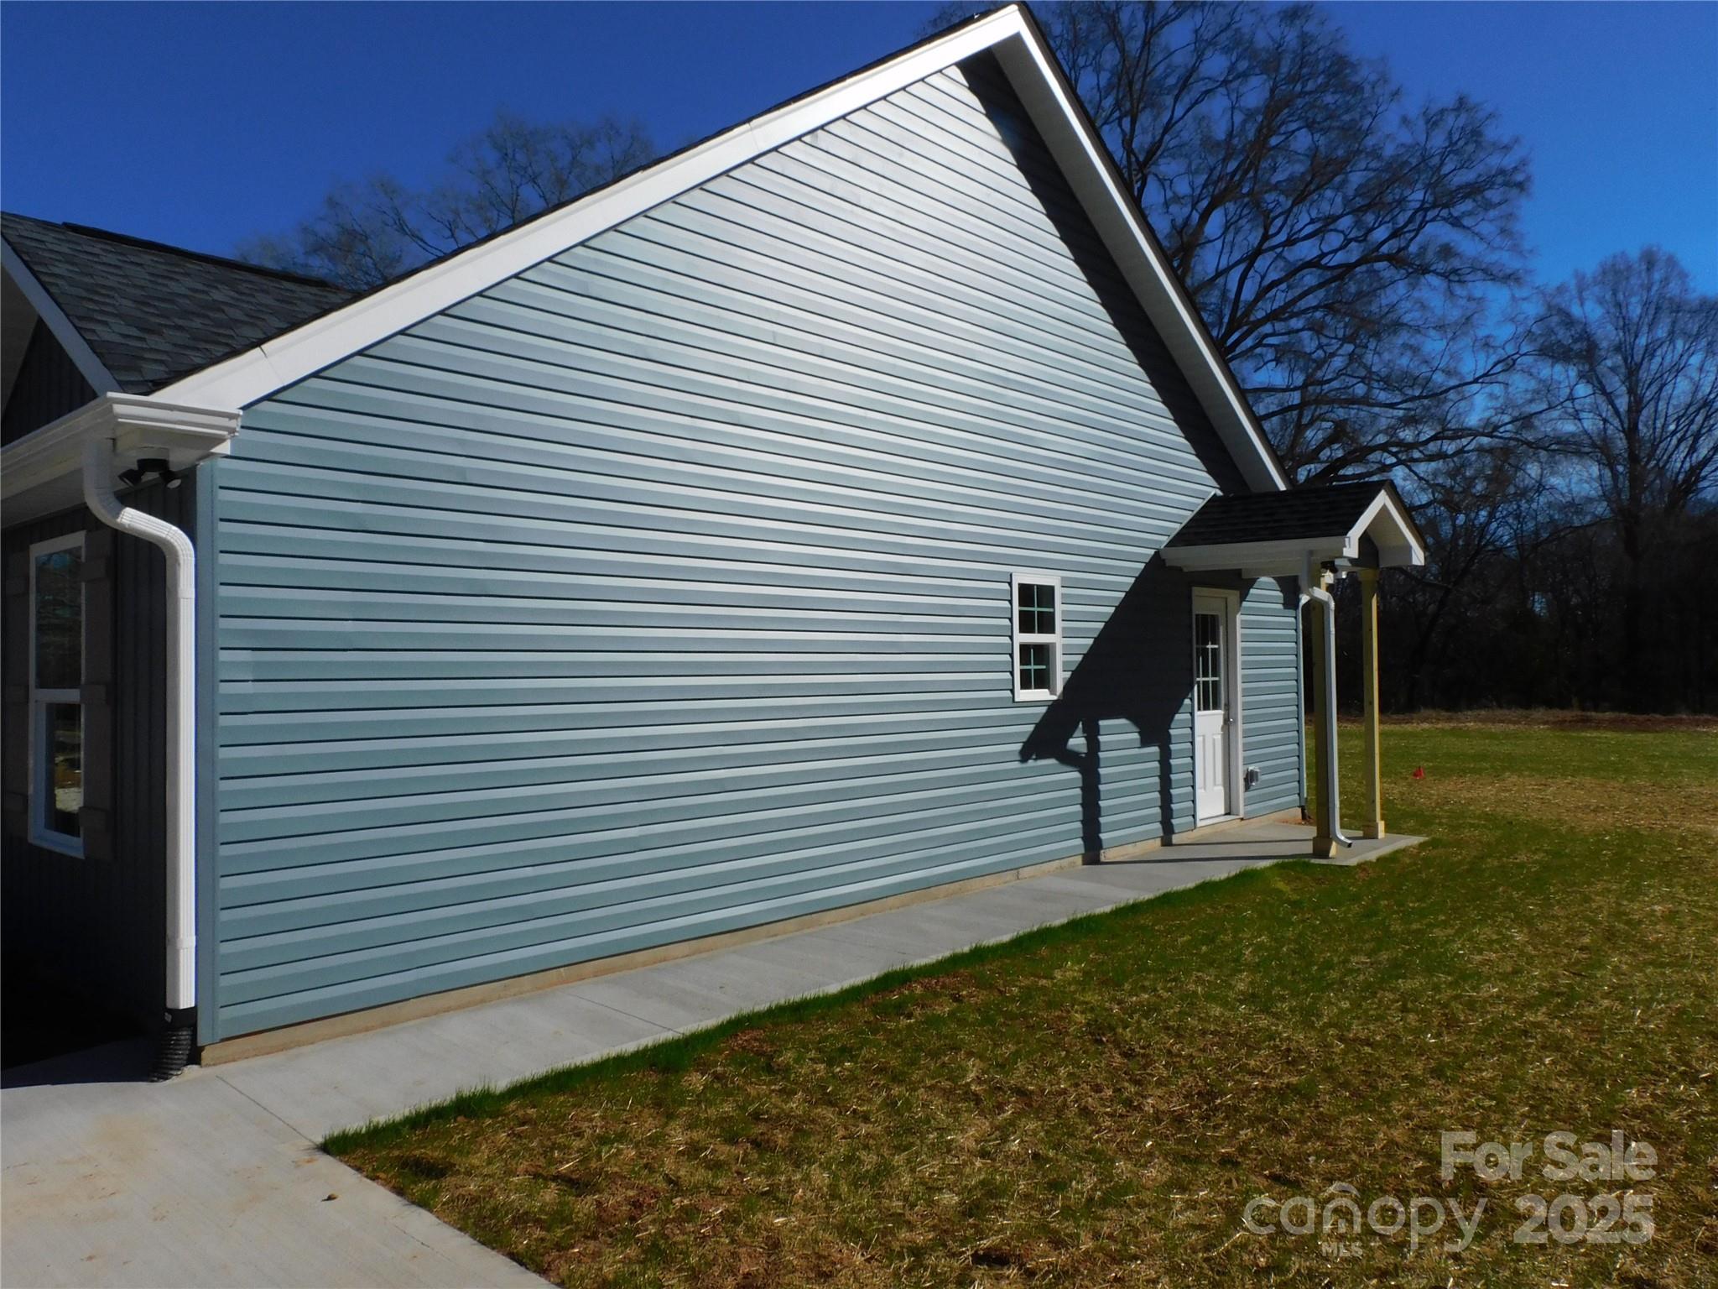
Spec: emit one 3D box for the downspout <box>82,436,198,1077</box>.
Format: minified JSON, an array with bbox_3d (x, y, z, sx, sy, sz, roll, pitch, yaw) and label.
[{"bbox_3d":[-2.732,0.444,4.528,0.120,2.430,0.360,-2,-2,43],"label":"downspout"}]

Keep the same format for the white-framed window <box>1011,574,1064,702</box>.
[{"bbox_3d":[1.302,-0.053,8.750,0.080,0.915,0.610,-2,-2,43],"label":"white-framed window"}]

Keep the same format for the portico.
[{"bbox_3d":[3.808,0.174,10.273,1.500,3.060,2.000,-2,-2,43],"label":"portico"}]

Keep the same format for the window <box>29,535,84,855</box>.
[{"bbox_3d":[-4.045,0.253,6.066,0.950,1.580,0.080,-2,-2,43],"label":"window"}]

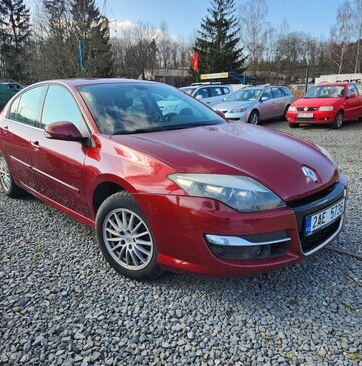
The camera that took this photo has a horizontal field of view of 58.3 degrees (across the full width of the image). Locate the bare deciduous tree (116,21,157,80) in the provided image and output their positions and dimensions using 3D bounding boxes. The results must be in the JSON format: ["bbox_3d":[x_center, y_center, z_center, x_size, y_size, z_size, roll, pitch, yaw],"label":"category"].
[{"bbox_3d":[-3.430,-9.591,26.388,4.000,7.300,3.800,-1,15,0],"label":"bare deciduous tree"}]

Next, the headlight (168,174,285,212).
[{"bbox_3d":[0.265,0.048,1.806,0.480,0.220,0.490,-14,20,-41],"label":"headlight"}]

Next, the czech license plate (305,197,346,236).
[{"bbox_3d":[0.907,0.206,2.024,0.520,0.110,0.015,-14,20,-41],"label":"czech license plate"}]

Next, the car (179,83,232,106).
[{"bbox_3d":[0.516,-3.674,15.171,1.770,1.620,4.400,12,20,39],"label":"car"}]

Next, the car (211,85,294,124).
[{"bbox_3d":[3.000,-3.250,13.420,1.780,1.470,4.690,12,20,39],"label":"car"}]

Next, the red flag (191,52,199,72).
[{"bbox_3d":[0.805,-6.690,18.000,0.420,1.100,0.150,-1,15,0],"label":"red flag"}]

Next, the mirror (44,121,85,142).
[{"bbox_3d":[-0.838,-0.370,2.374,0.250,0.170,0.210,-14,20,-41],"label":"mirror"}]

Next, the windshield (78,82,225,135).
[{"bbox_3d":[-0.305,-0.796,3.102,1.450,0.160,0.900,-14,46,-41],"label":"windshield"}]

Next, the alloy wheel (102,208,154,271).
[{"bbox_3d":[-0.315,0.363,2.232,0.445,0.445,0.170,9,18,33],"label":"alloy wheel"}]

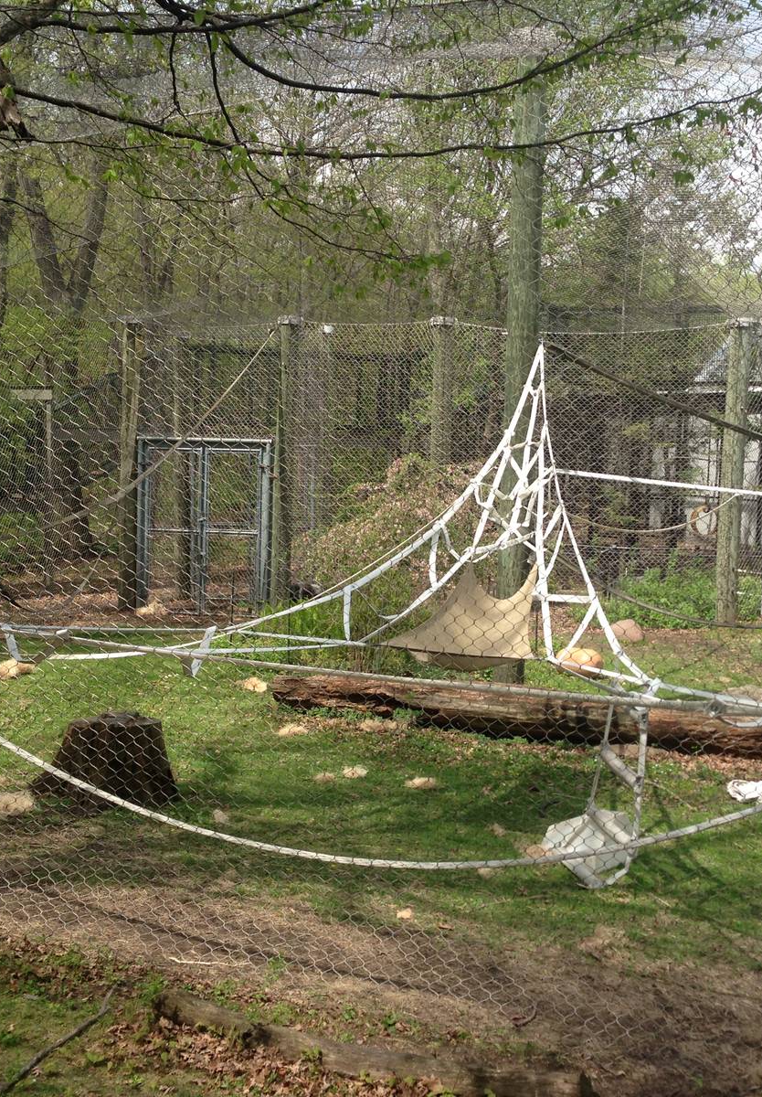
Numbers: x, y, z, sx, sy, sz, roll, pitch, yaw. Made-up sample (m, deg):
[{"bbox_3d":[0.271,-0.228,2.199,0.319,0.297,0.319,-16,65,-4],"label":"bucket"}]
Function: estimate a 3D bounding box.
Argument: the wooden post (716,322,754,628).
[{"bbox_3d":[4.330,-0.961,17.248,0.240,3.740,0.240,2,4,14],"label":"wooden post"}]

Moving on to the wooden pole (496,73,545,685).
[{"bbox_3d":[1.099,-1.310,11.000,0.240,4.804,0.240,2,3,5],"label":"wooden pole"}]

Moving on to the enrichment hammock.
[{"bbox_3d":[0.561,0.479,10.000,1.060,0.680,0.800,1,4,-3],"label":"enrichment hammock"}]

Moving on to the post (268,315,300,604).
[{"bbox_3d":[-1.184,-1.083,17.300,0.250,3.583,0.250,2,3,-4],"label":"post"}]

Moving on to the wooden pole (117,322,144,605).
[{"bbox_3d":[-3.079,-1.009,17.000,0.240,3.520,0.240,1,3,-10],"label":"wooden pole"}]

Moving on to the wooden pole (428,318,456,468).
[{"bbox_3d":[0.716,-0.996,16.800,0.270,3.588,0.270,1,3,2],"label":"wooden pole"}]

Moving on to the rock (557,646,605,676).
[{"bbox_3d":[1.837,1.044,12.917,0.430,0.230,0.360,2,4,8],"label":"rock"}]

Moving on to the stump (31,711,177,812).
[{"bbox_3d":[-1.554,1.201,8.037,0.790,0.460,0.700,1,4,-11],"label":"stump"}]

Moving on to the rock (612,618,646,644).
[{"bbox_3d":[2.502,0.832,14.100,0.360,0.250,0.320,2,3,10],"label":"rock"}]

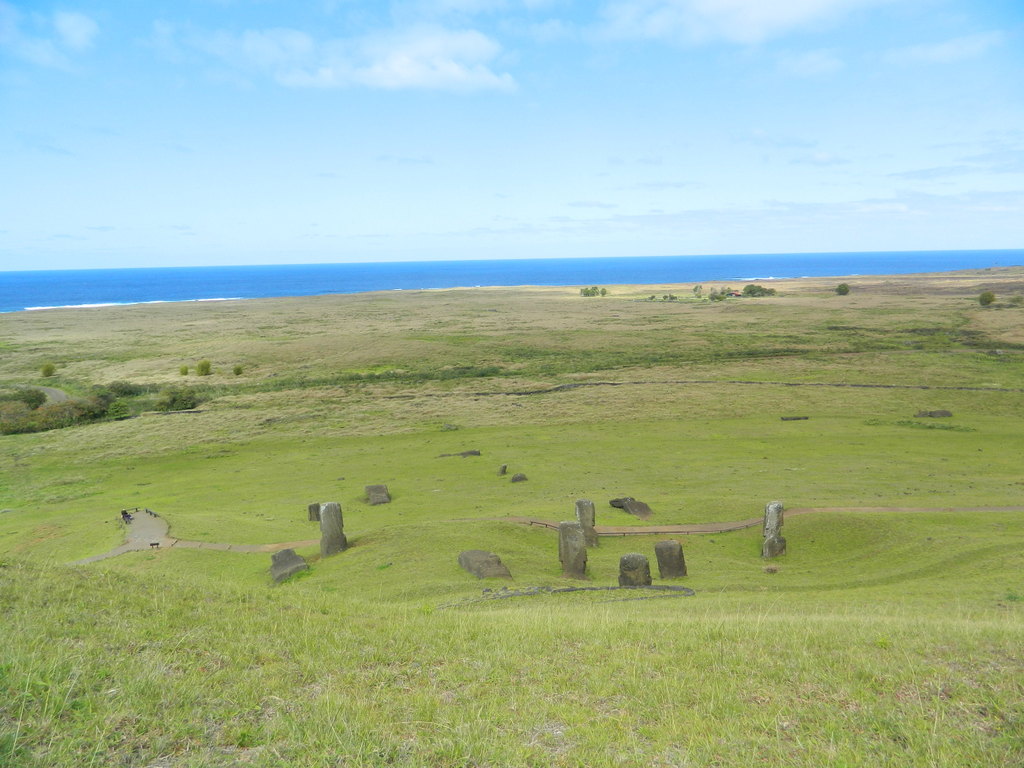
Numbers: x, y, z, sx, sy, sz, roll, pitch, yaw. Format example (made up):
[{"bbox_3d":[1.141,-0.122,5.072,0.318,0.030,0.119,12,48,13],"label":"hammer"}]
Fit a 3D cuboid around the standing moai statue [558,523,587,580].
[{"bbox_3d":[5.097,13.926,62.000,2.200,4.450,1.800,-3,10,2],"label":"standing moai statue"}]

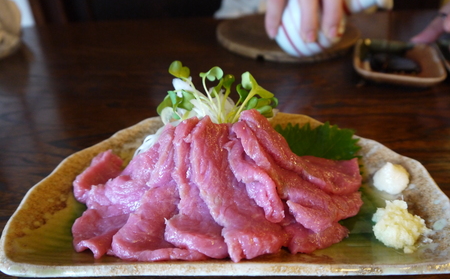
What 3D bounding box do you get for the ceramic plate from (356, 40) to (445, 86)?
[{"bbox_3d":[0.183,-0.078,0.388,0.086,0.021,0.093,11,37,15],"label":"ceramic plate"}]

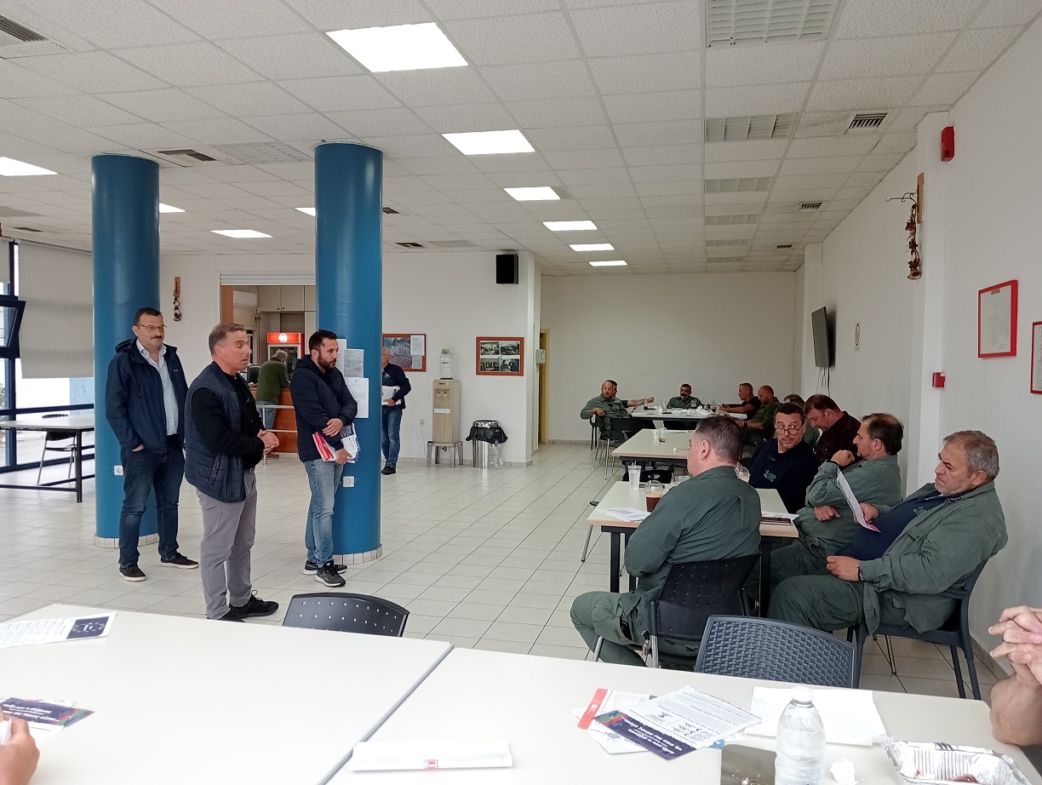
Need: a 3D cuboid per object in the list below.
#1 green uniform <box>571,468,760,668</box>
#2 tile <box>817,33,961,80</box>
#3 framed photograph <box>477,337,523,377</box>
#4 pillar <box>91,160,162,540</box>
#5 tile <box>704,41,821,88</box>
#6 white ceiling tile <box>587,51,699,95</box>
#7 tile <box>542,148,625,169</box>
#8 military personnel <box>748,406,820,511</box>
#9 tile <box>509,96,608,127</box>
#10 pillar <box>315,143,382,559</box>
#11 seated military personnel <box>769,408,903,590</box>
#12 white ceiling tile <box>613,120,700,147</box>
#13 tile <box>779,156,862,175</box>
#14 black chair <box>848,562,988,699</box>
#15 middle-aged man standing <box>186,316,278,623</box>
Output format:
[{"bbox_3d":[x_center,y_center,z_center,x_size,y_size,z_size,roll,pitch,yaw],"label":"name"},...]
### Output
[{"bbox_3d":[0.560,0.792,3.220,0.570,1.020,0.680,-1,3,-37],"label":"green uniform"},{"bbox_3d":[1.869,-1.742,4.375,0.600,0.020,0.600,1,2,12],"label":"tile"},{"bbox_3d":[-0.296,-0.507,11.938,0.700,0.550,0.030,1,2,12],"label":"framed photograph"},{"bbox_3d":[-3.151,-0.303,6.762,0.500,3.020,0.500,1,2,12],"label":"pillar"},{"bbox_3d":[1.283,-1.749,4.504,0.600,0.020,0.600,1,2,12],"label":"tile"},{"bbox_3d":[0.692,-1.744,4.610,0.595,0.022,0.595,1,2,12],"label":"white ceiling tile"},{"bbox_3d":[0.493,-1.805,6.496,0.595,0.022,0.595,1,2,12],"label":"tile"},{"bbox_3d":[1.308,0.689,4.598,0.750,1.250,0.580,0,2,-22],"label":"military personnel"},{"bbox_3d":[0.243,-1.802,5.418,0.600,0.025,0.600,1,2,12],"label":"tile"},{"bbox_3d":[-1.283,-0.284,6.316,0.500,3.046,0.500,1,2,12],"label":"pillar"},{"bbox_3d":[1.544,0.725,4.275,0.720,1.210,0.560,1,2,12],"label":"seated military personnel"},{"bbox_3d":[0.952,-1.786,5.798,0.600,0.020,0.600,1,2,12],"label":"white ceiling tile"},{"bbox_3d":[2.379,-1.800,6.696,0.595,0.022,0.595,1,2,12],"label":"tile"},{"bbox_3d":[1.592,0.941,3.459,0.550,0.820,0.490,1,2,12],"label":"black chair"},{"bbox_3d":[-1.651,0.441,4.815,0.480,1.690,0.540,1,2,15],"label":"middle-aged man standing"}]

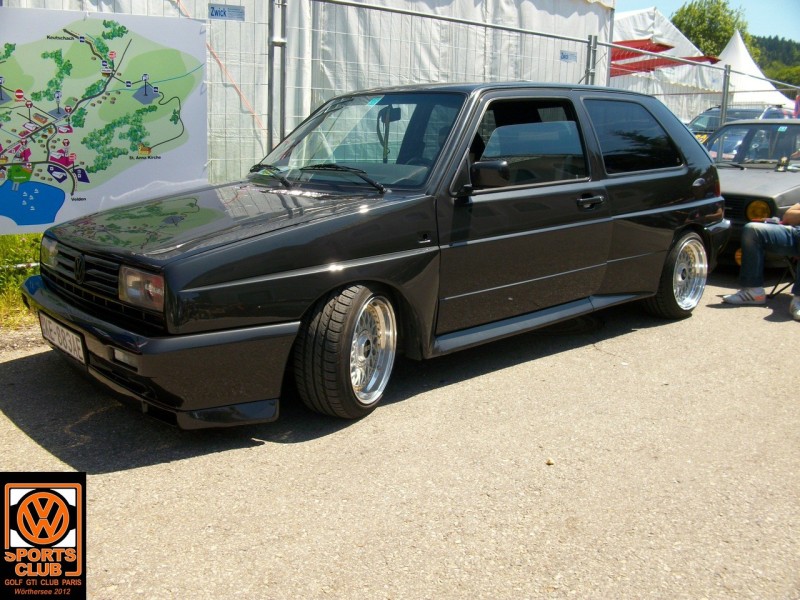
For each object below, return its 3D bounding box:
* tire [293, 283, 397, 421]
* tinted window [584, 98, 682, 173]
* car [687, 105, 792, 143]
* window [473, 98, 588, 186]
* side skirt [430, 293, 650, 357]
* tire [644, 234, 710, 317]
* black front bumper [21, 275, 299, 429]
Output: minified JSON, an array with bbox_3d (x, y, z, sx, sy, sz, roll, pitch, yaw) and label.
[{"bbox_3d":[-0.194,0.192,3.203,0.205,0.550,0.550,5,14,23],"label":"tire"},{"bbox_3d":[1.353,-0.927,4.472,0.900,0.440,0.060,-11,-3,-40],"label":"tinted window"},{"bbox_3d":[6.750,-2.870,14.700,4.400,1.520,1.780,-5,11,-32],"label":"car"},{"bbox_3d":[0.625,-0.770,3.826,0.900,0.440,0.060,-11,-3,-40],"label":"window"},{"bbox_3d":[0.784,0.062,3.986,1.750,0.115,0.130,-11,17,-40],"label":"side skirt"},{"bbox_3d":[1.674,-0.166,4.776,0.550,0.550,0.205,-11,17,-40],"label":"tire"},{"bbox_3d":[-1.129,0.136,3.349,0.620,0.430,1.660,-11,17,-40],"label":"black front bumper"}]

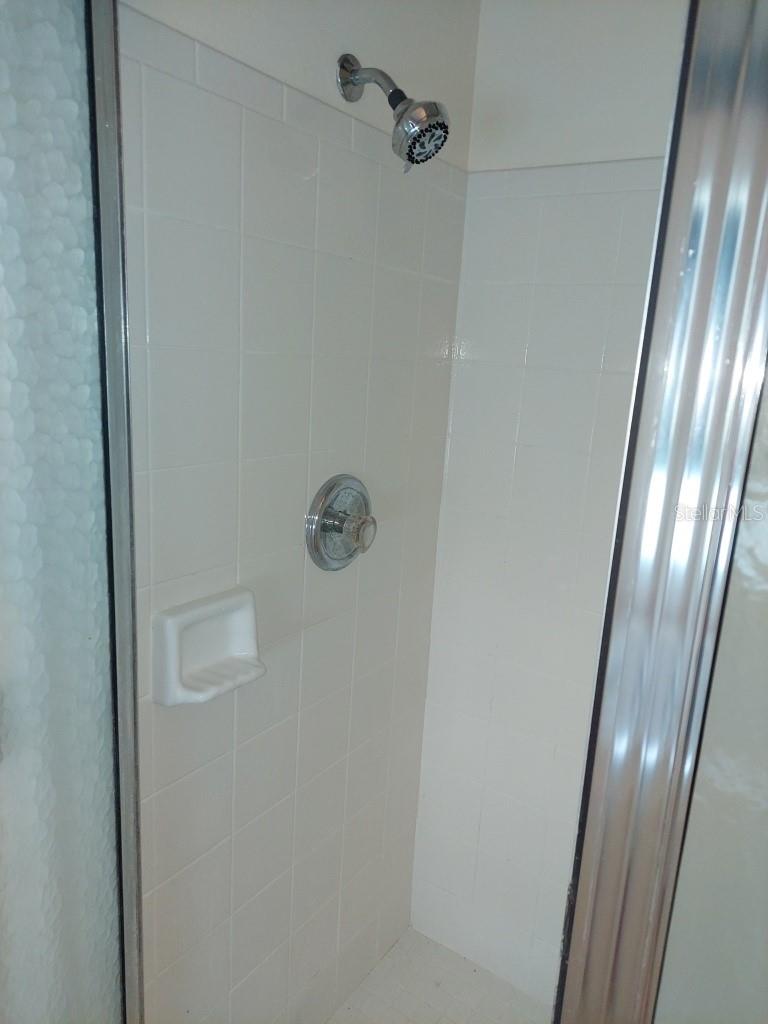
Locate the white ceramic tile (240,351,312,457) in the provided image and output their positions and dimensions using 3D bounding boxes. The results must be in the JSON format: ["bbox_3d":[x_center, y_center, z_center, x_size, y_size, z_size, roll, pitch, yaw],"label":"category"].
[{"bbox_3d":[-0.163,-0.160,1.061,0.009,0.151,0.151,12,15,33],"label":"white ceramic tile"}]

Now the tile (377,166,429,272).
[{"bbox_3d":[0.030,-0.505,1.245,0.009,0.152,0.152,12,15,33],"label":"tile"}]

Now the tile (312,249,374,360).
[{"bbox_3d":[-0.067,-0.333,1.155,0.009,0.152,0.152,12,15,33],"label":"tile"}]

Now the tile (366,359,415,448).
[{"bbox_3d":[0.011,-0.205,1.302,0.009,0.150,0.149,12,15,34],"label":"tile"}]

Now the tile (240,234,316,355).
[{"bbox_3d":[-0.153,-0.309,1.026,0.009,0.150,0.149,12,15,34],"label":"tile"}]

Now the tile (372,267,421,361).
[{"bbox_3d":[0.021,-0.353,1.269,0.009,0.150,0.149,12,15,34],"label":"tile"}]

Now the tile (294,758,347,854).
[{"bbox_3d":[-0.120,0.559,1.349,0.009,0.150,0.149,12,15,34],"label":"tile"}]

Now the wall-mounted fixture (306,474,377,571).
[{"bbox_3d":[-0.052,0.024,1.211,0.073,0.171,0.171,12,15,33],"label":"wall-mounted fixture"}]

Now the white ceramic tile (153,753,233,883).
[{"bbox_3d":[-0.287,0.459,1.079,0.009,0.152,0.152,12,15,33],"label":"white ceramic tile"}]

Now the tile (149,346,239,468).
[{"bbox_3d":[-0.251,-0.138,0.943,0.009,0.152,0.152,12,15,33],"label":"tile"}]

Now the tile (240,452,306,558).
[{"bbox_3d":[-0.173,-0.012,1.101,0.009,0.152,0.152,12,15,33],"label":"tile"}]

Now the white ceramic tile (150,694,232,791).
[{"bbox_3d":[-0.278,0.310,1.045,0.009,0.152,0.152,12,15,33],"label":"white ceramic tile"}]

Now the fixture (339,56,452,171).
[{"bbox_3d":[0.018,-0.588,1.034,0.177,0.166,0.080,12,15,33],"label":"fixture"}]

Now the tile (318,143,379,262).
[{"bbox_3d":[-0.057,-0.480,1.118,0.009,0.151,0.151,12,15,33],"label":"tile"}]

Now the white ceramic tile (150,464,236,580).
[{"bbox_3d":[-0.259,0.012,0.971,0.009,0.151,0.151,12,15,33],"label":"white ceramic tile"}]

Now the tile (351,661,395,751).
[{"bbox_3d":[-0.025,0.391,1.444,0.009,0.151,0.151,12,15,33],"label":"tile"}]

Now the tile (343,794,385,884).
[{"bbox_3d":[-0.043,0.689,1.511,0.009,0.151,0.151,12,15,33],"label":"tile"}]

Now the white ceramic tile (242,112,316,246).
[{"bbox_3d":[-0.144,-0.458,0.994,0.009,0.151,0.151,12,15,33],"label":"white ceramic tile"}]

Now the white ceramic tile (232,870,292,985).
[{"bbox_3d":[-0.216,0.730,1.261,0.009,0.150,0.149,12,15,34],"label":"white ceramic tile"}]

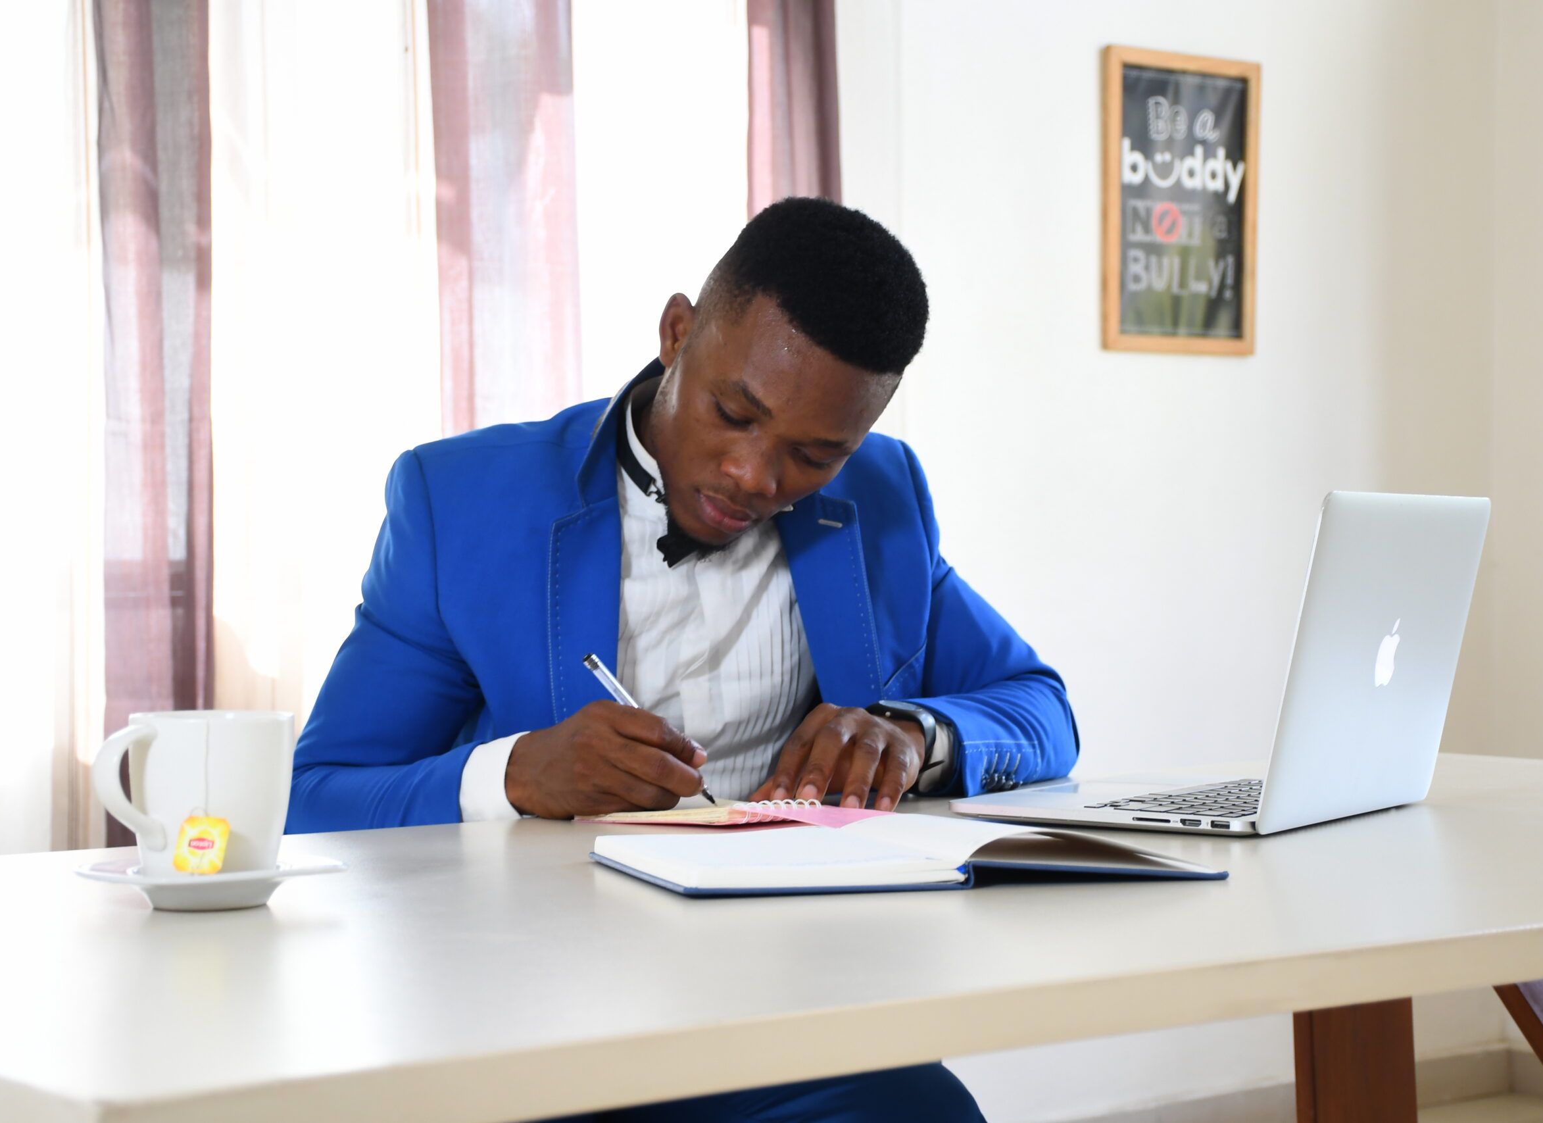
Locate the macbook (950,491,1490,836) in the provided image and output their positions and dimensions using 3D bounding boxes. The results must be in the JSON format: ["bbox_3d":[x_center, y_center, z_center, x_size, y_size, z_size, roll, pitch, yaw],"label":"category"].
[{"bbox_3d":[0.310,0.065,1.812,0.261,0.221,0.316,0,1,33],"label":"macbook"}]

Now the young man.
[{"bbox_3d":[-0.069,0.324,1.977,0.620,1.189,0.760,-1,1,-20],"label":"young man"}]

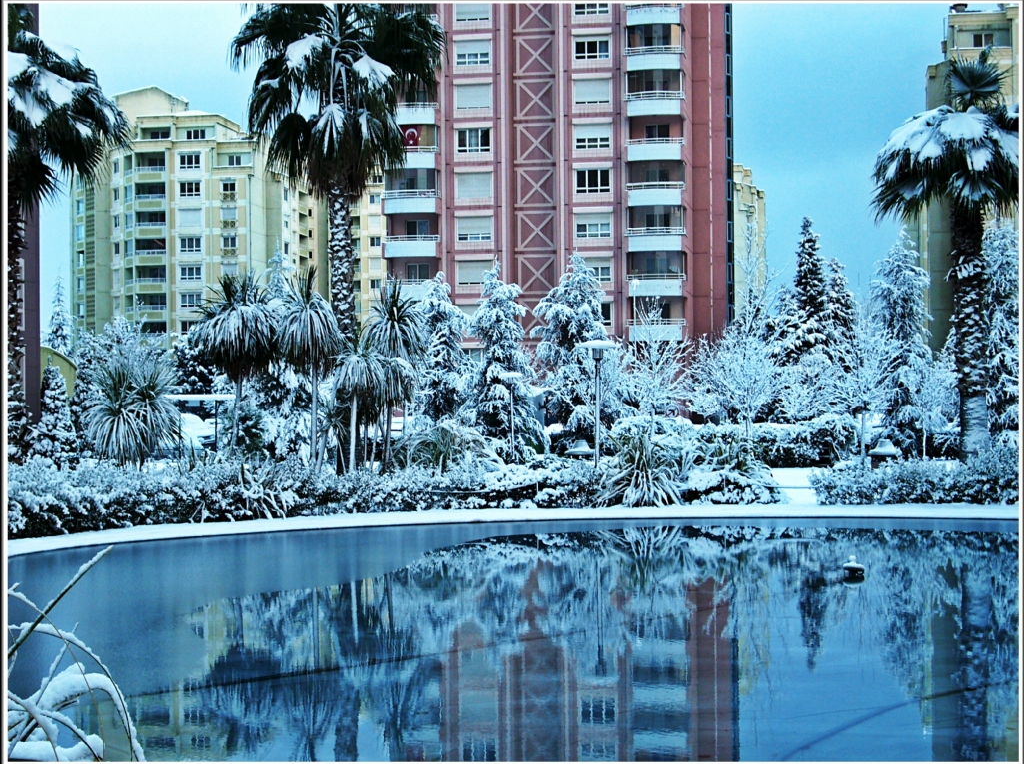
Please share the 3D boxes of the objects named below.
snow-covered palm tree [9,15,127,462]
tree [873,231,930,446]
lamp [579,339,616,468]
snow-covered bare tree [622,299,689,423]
[{"bbox_3d":[-8.154,-2.189,26.800,3.600,8.670,3.600,-1,-1,0],"label":"snow-covered palm tree"},{"bbox_3d":[14.567,-1.428,60.905,2.400,8.650,2.400,0,-1,0],"label":"tree"},{"bbox_3d":[1.688,0.669,31.968,0.770,2.950,0.770,0,-1,0],"label":"lamp"},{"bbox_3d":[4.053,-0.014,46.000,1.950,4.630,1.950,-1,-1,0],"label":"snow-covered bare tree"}]

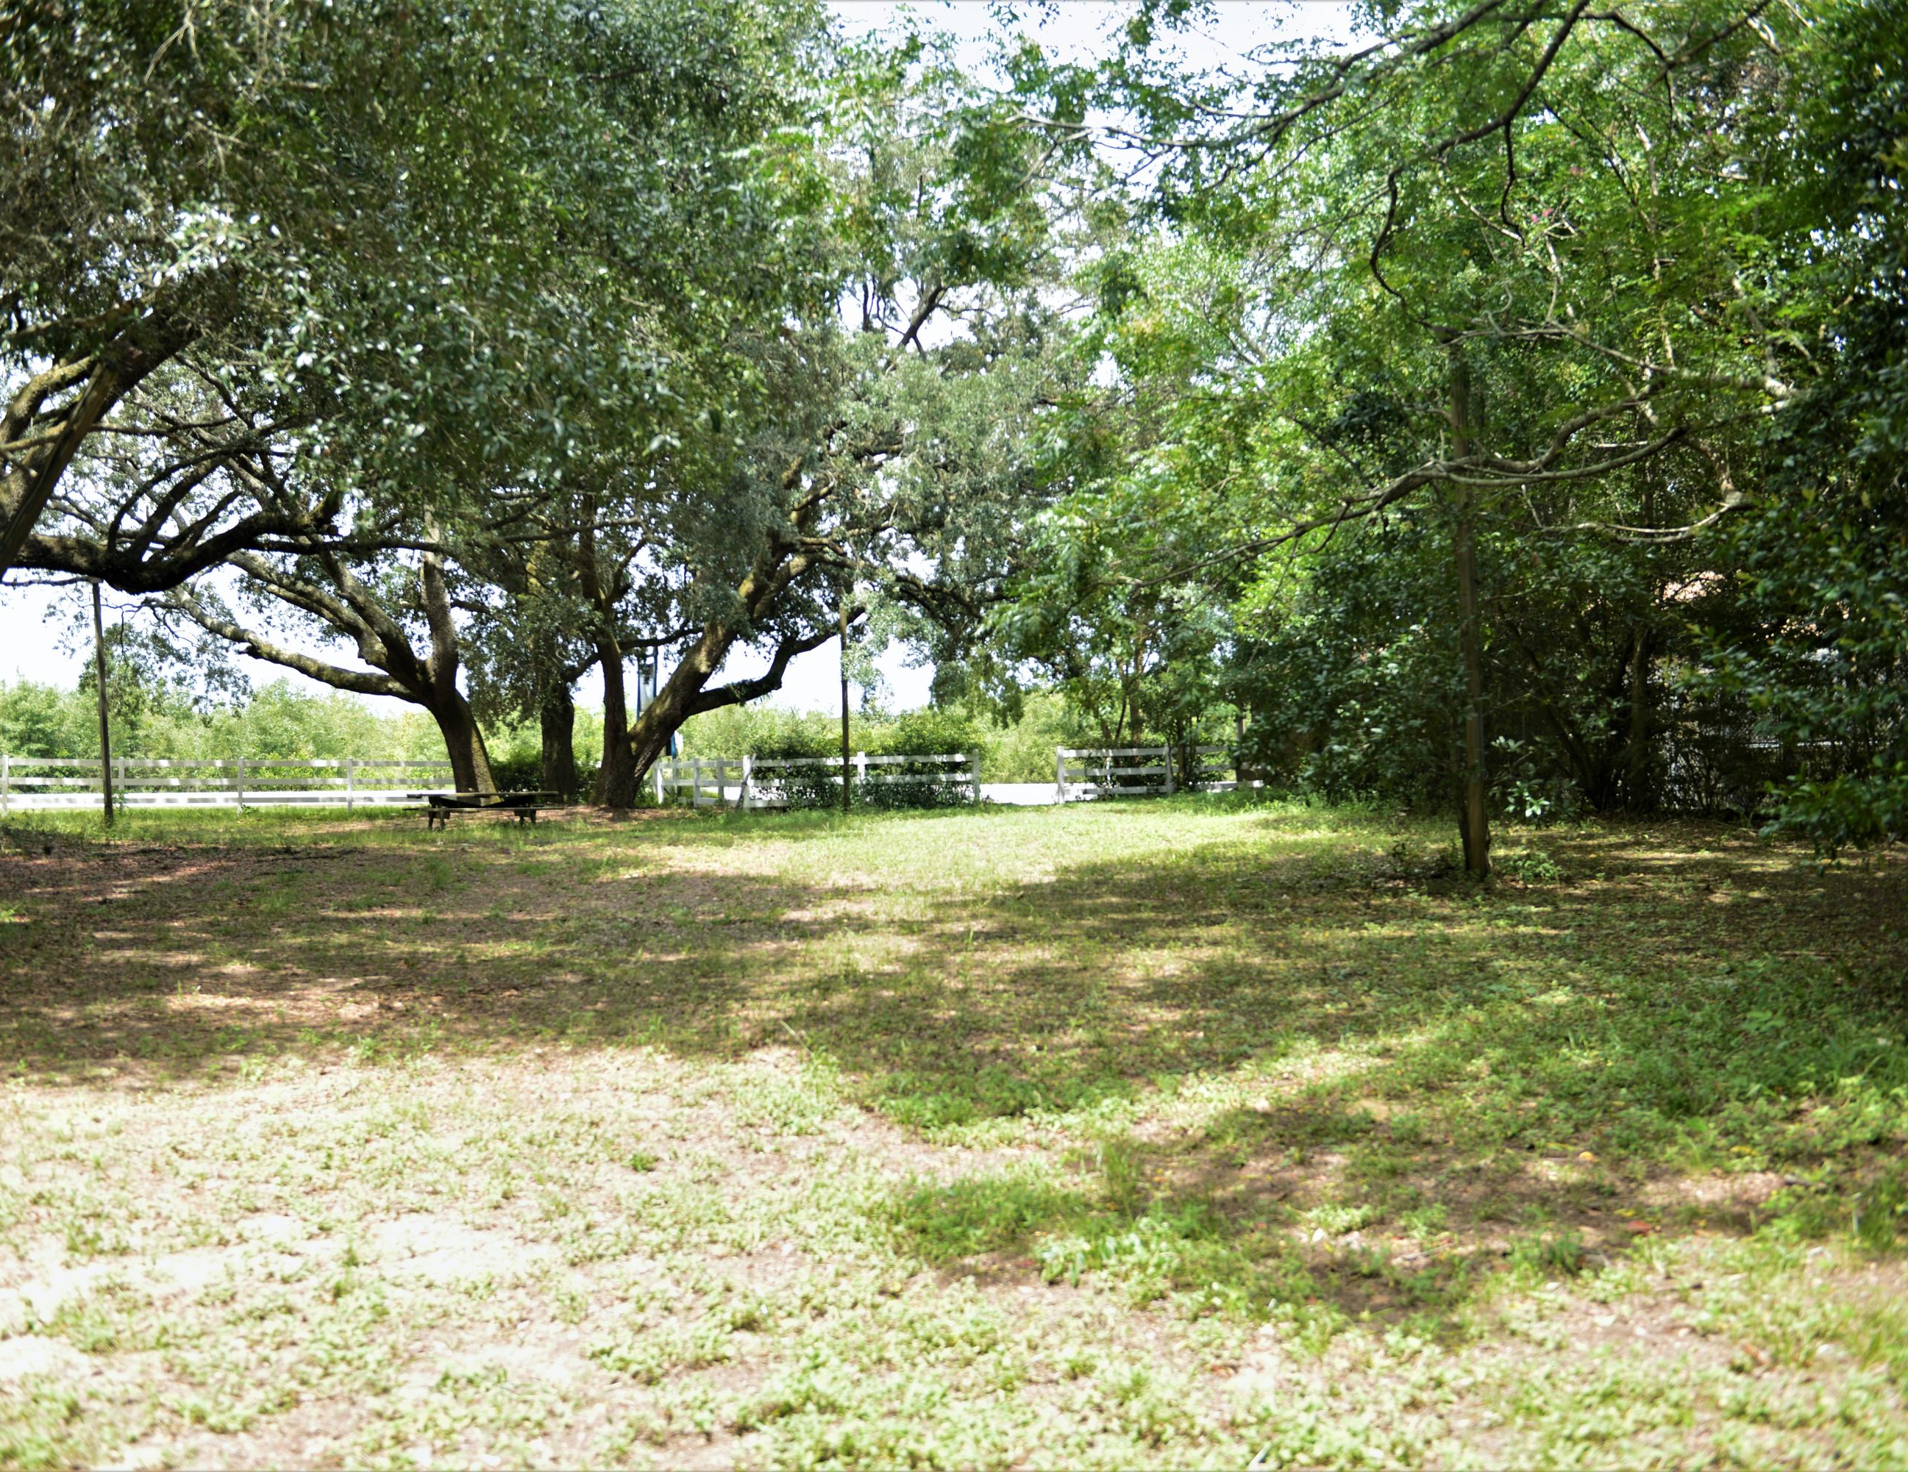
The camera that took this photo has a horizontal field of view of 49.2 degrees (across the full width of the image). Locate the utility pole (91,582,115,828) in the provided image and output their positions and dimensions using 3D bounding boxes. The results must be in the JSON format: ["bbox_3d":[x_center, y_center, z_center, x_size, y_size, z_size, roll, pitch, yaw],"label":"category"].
[{"bbox_3d":[-15.100,-0.540,37.000,0.180,4.400,0.180,-3,0,-22],"label":"utility pole"}]

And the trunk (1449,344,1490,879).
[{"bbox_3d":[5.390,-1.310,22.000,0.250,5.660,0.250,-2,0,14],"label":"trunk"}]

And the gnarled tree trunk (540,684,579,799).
[{"bbox_3d":[-8.520,0.160,45.000,0.780,2.600,0.780,-1,0,-12],"label":"gnarled tree trunk"}]

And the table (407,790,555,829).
[{"bbox_3d":[-7.820,1.320,34.500,2.450,0.730,1.500,-1,0,-12],"label":"table"}]

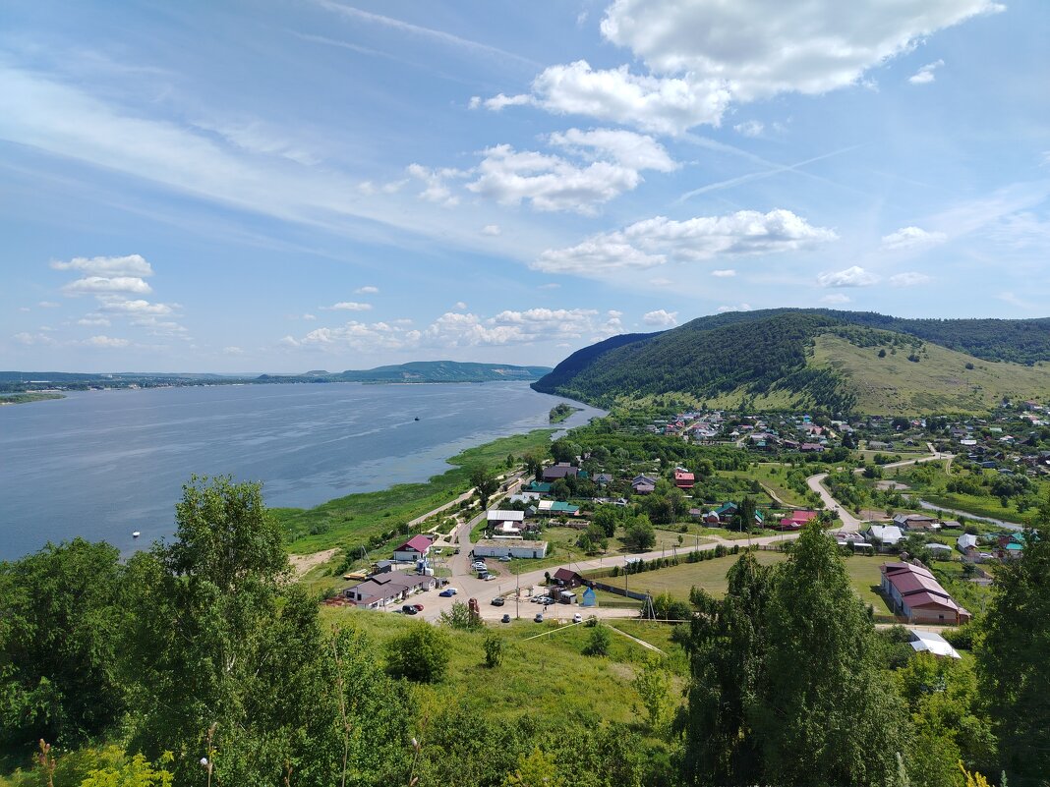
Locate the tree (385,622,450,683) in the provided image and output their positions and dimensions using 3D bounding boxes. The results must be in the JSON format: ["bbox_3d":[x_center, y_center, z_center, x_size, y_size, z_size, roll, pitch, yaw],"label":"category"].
[{"bbox_3d":[-11.720,28.410,80.000,7.100,6.400,6.800,0,1,0],"label":"tree"}]

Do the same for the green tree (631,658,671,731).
[{"bbox_3d":[11.020,26.030,63.000,3.500,6.300,3.400,0,1,0],"label":"green tree"}]

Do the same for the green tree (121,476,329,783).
[{"bbox_3d":[-14.030,11.020,34.000,9.600,14.200,9.000,0,1,0],"label":"green tree"}]

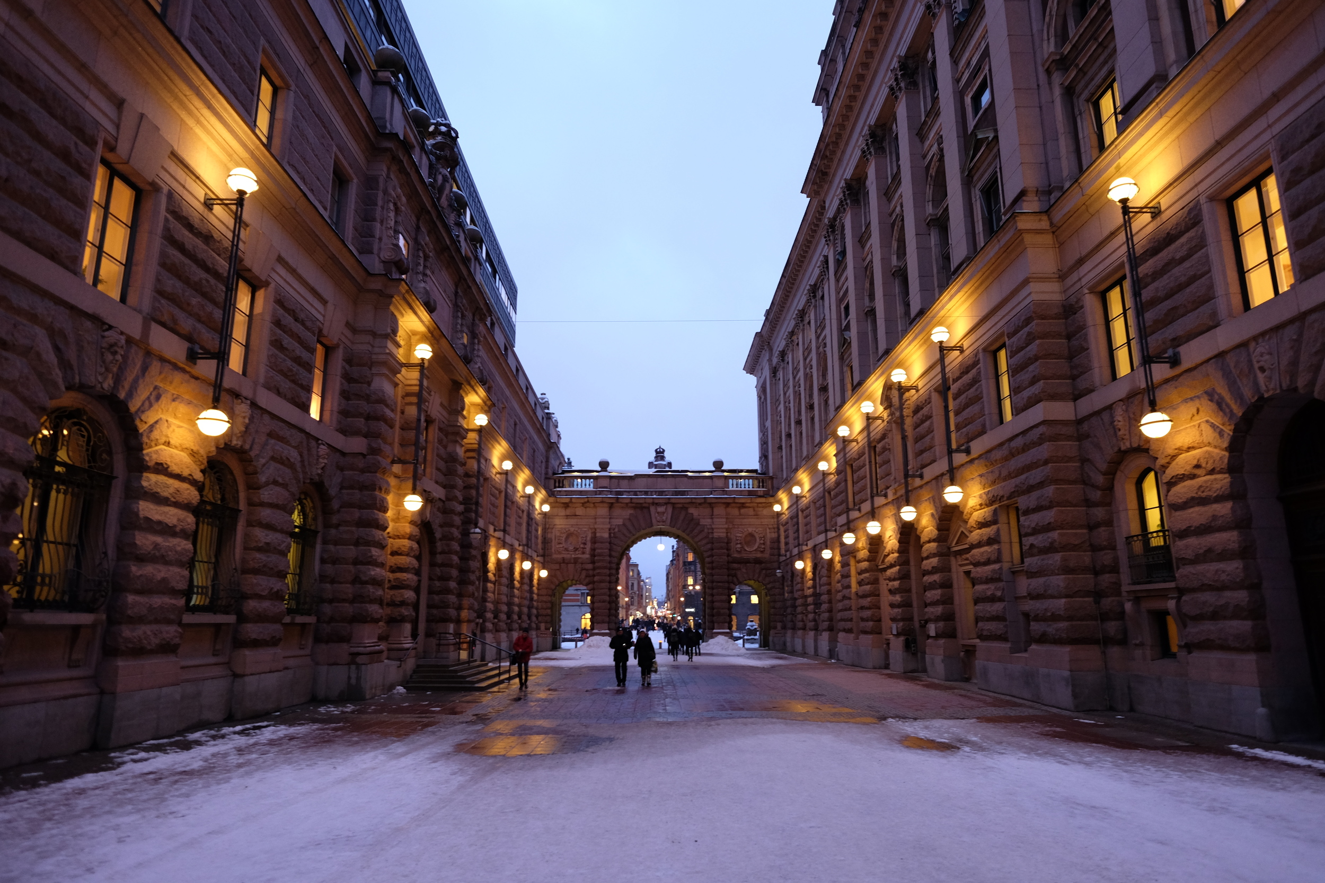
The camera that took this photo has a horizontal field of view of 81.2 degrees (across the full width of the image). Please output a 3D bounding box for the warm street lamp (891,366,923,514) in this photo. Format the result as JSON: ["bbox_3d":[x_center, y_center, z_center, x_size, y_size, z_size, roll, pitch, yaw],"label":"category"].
[{"bbox_3d":[8.147,0.064,25.533,0.907,5.231,0.558,0,-13,-1],"label":"warm street lamp"}]

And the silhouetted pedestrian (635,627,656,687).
[{"bbox_3d":[-0.538,6.635,23.796,0.620,1.704,0.420,0,-13,-1],"label":"silhouetted pedestrian"}]

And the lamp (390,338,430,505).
[{"bbox_3d":[-7.511,-0.465,23.265,0.907,5.231,0.558,0,-13,-1],"label":"lamp"}]

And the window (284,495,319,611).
[{"bbox_3d":[-9.140,2.860,19.504,0.400,3.050,1.750,0,-13,-1],"label":"window"}]

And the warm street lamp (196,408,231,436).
[{"bbox_3d":[-8.279,-0.353,14.258,0.560,0.540,0.560,0,-13,-1],"label":"warm street lamp"}]

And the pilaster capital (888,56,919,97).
[{"bbox_3d":[8.913,-13.126,28.574,0.814,1.395,1.325,0,-13,-1],"label":"pilaster capital"}]

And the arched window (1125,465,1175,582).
[{"bbox_3d":[10.204,1.738,16.156,0.380,2.350,1.400,0,-13,-1],"label":"arched window"}]

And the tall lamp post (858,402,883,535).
[{"bbox_3d":[8.621,1.052,31.485,0.860,5.520,0.570,0,-13,-1],"label":"tall lamp post"}]

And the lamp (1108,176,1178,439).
[{"bbox_3d":[8.967,-2.564,14.269,0.907,5.231,0.558,0,-13,-1],"label":"lamp"}]

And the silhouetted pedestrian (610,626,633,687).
[{"bbox_3d":[-1.255,6.519,23.418,0.660,1.750,0.450,1,-13,-3],"label":"silhouetted pedestrian"}]

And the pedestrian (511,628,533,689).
[{"bbox_3d":[-4.087,6.338,22.604,0.620,1.706,0.450,0,-13,-1],"label":"pedestrian"}]

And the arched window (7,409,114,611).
[{"bbox_3d":[-9.043,1.028,11.717,0.400,3.050,1.750,0,-13,-1],"label":"arched window"}]

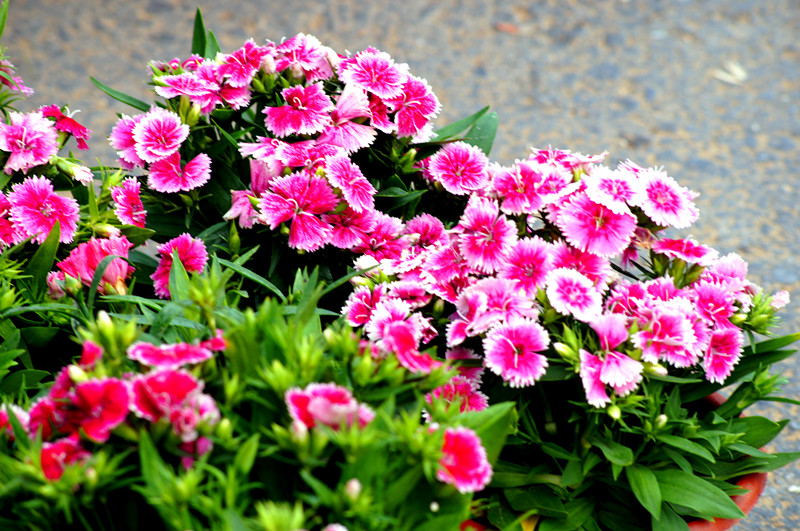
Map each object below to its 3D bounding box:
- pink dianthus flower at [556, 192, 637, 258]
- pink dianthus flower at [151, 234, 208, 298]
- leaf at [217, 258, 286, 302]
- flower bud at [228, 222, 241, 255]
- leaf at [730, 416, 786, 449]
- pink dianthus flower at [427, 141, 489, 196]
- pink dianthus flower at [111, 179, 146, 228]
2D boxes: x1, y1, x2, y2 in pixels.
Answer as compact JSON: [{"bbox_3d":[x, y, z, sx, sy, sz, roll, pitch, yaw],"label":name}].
[{"bbox_3d":[0.104,-0.021,2.470,0.042,0.016,0.038,-1,66,3],"label":"pink dianthus flower"},{"bbox_3d":[-0.122,0.001,2.580,0.034,0.015,0.036,23,79,28],"label":"pink dianthus flower"},{"bbox_3d":[-0.081,0.008,2.540,0.048,0.009,0.008,32,29,-18],"label":"leaf"},{"bbox_3d":[-0.087,-0.014,2.460,0.006,0.021,0.006,-6,19,-2],"label":"flower bud"},{"bbox_3d":[0.197,0.092,2.570,0.036,0.008,0.020,-9,41,-6],"label":"leaf"},{"bbox_3d":[0.032,-0.055,2.620,0.035,0.014,0.034,-8,64,-10],"label":"pink dianthus flower"},{"bbox_3d":[-0.144,-0.033,2.480,0.015,0.030,0.029,-4,27,44],"label":"pink dianthus flower"}]

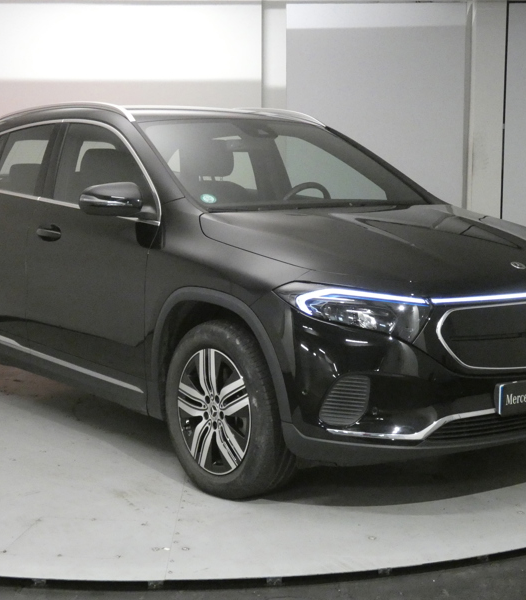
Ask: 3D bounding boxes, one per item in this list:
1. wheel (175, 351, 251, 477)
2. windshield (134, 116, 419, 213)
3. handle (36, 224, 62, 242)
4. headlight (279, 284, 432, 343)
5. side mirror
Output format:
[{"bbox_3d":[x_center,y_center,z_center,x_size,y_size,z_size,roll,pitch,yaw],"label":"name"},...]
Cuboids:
[{"bbox_3d":[-0.129,0.426,4.317,0.180,0.488,0.488,-5,9,-38],"label":"wheel"},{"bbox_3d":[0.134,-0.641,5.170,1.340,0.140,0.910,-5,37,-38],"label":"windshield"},{"bbox_3d":[-1.015,-0.314,5.253,0.060,0.080,0.235,-4,8,-38],"label":"handle"},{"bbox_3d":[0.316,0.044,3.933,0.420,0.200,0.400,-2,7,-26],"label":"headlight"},{"bbox_3d":[-0.643,-0.430,4.762,0.235,0.150,0.190,-4,8,-38],"label":"side mirror"}]

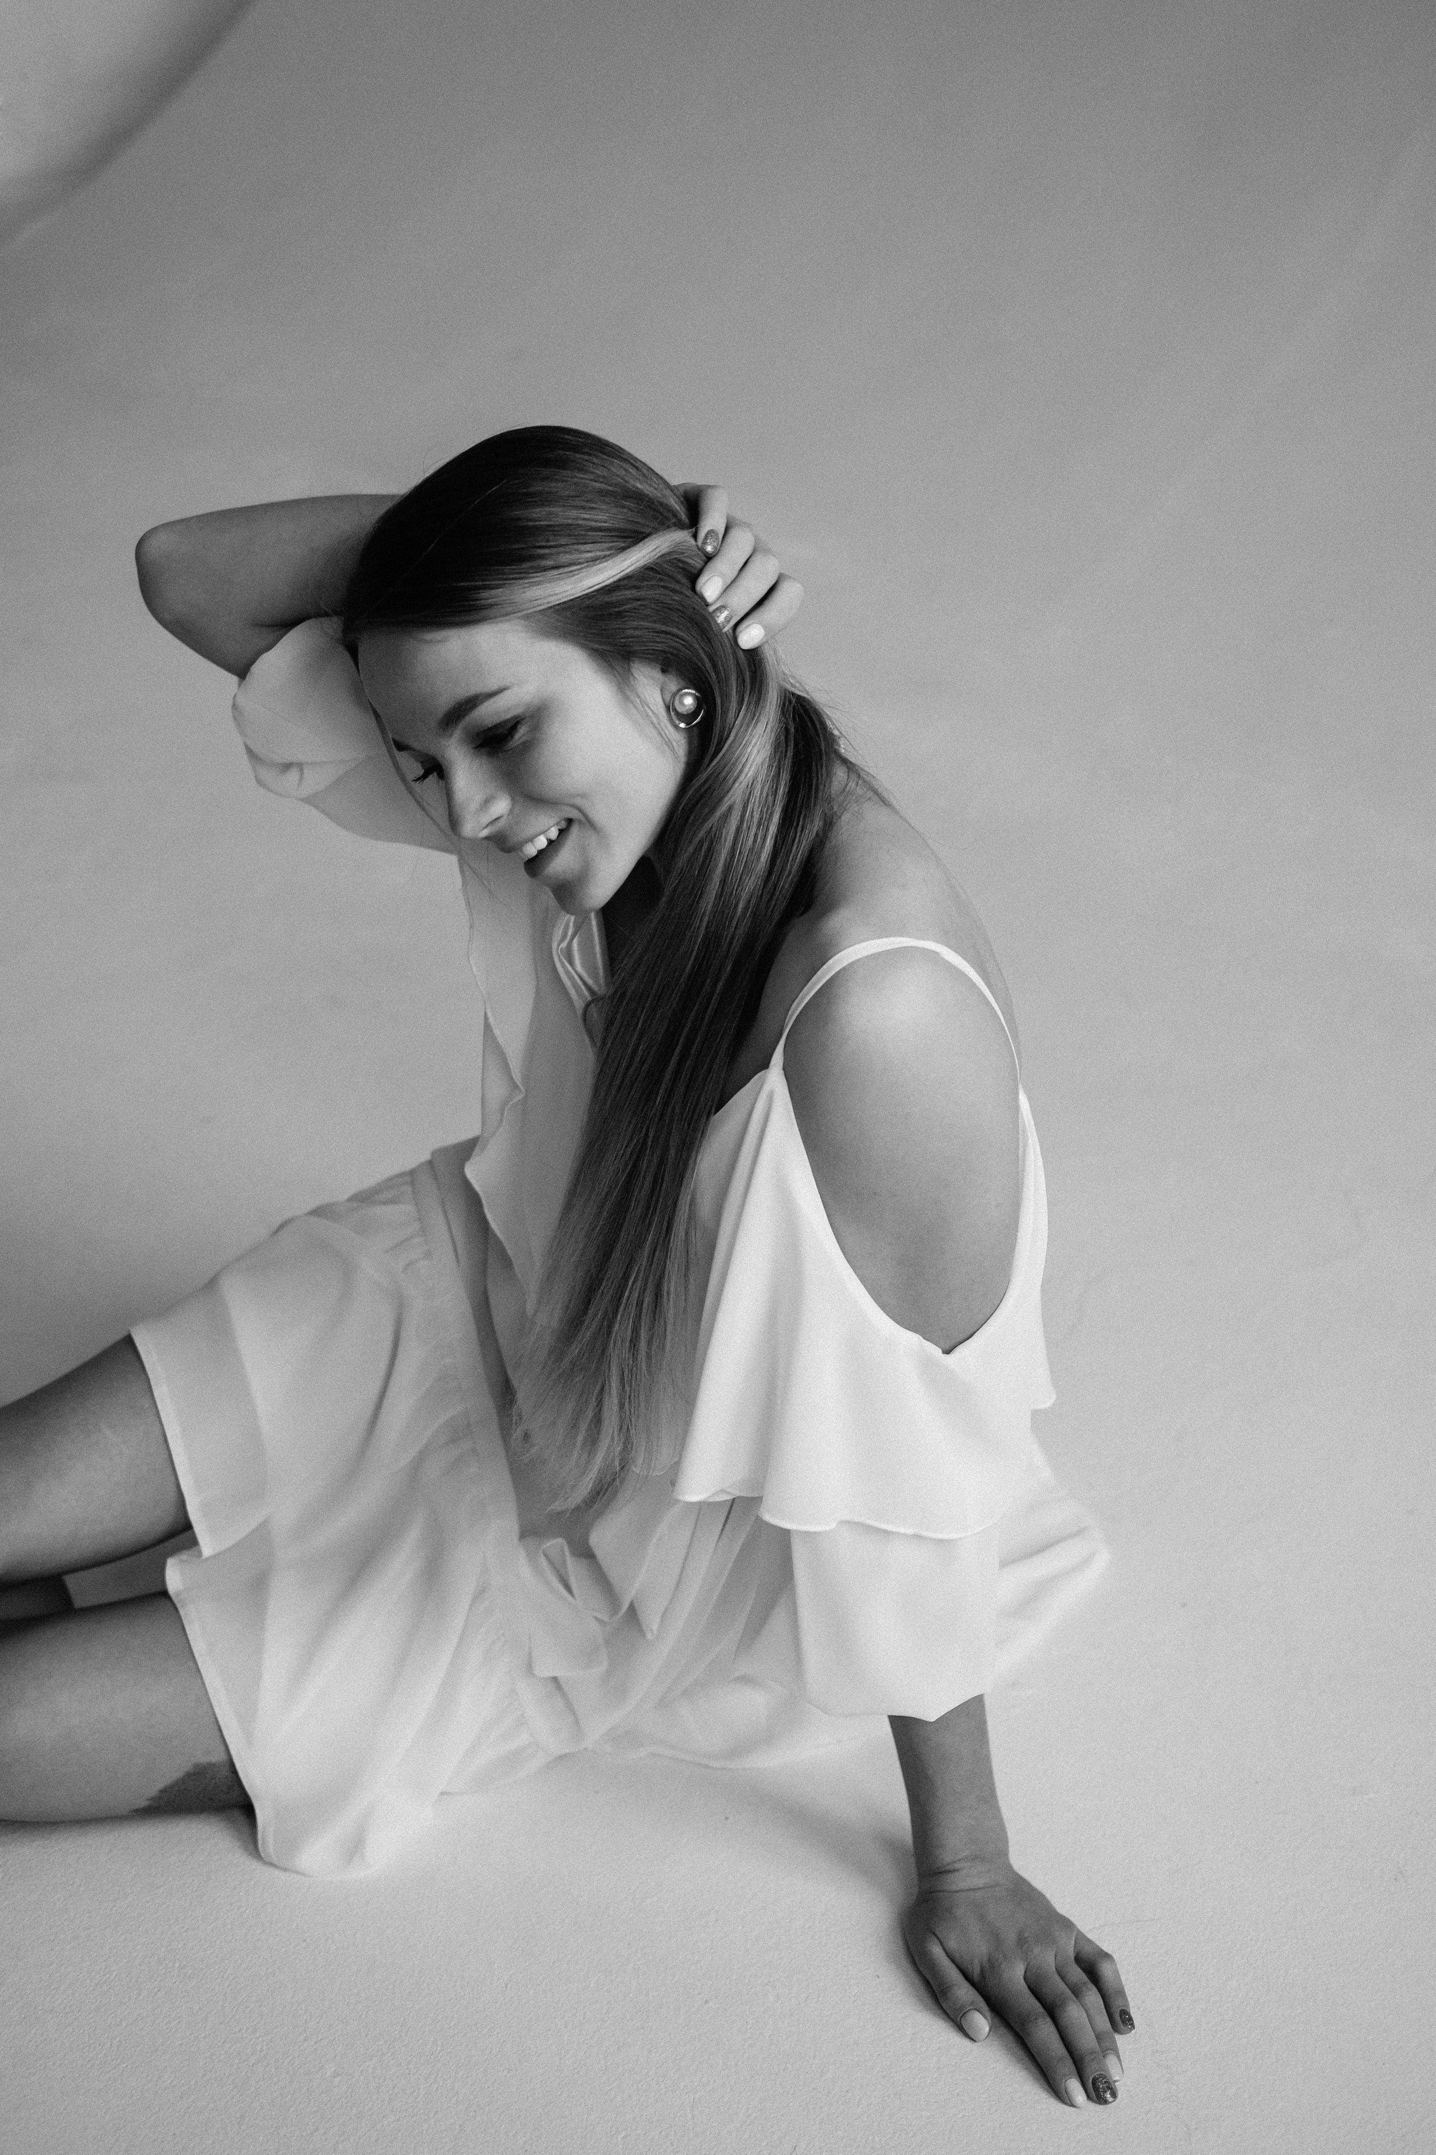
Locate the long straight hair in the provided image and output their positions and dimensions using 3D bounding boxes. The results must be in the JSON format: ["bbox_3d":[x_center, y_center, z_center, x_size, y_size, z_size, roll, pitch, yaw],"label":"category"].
[{"bbox_3d":[-0.036,-0.064,1.653,0.270,0.520,0.230,-29,46,-32],"label":"long straight hair"}]

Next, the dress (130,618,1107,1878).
[{"bbox_3d":[-0.030,0.095,1.707,0.560,0.620,0.480,-14,40,-17],"label":"dress"}]

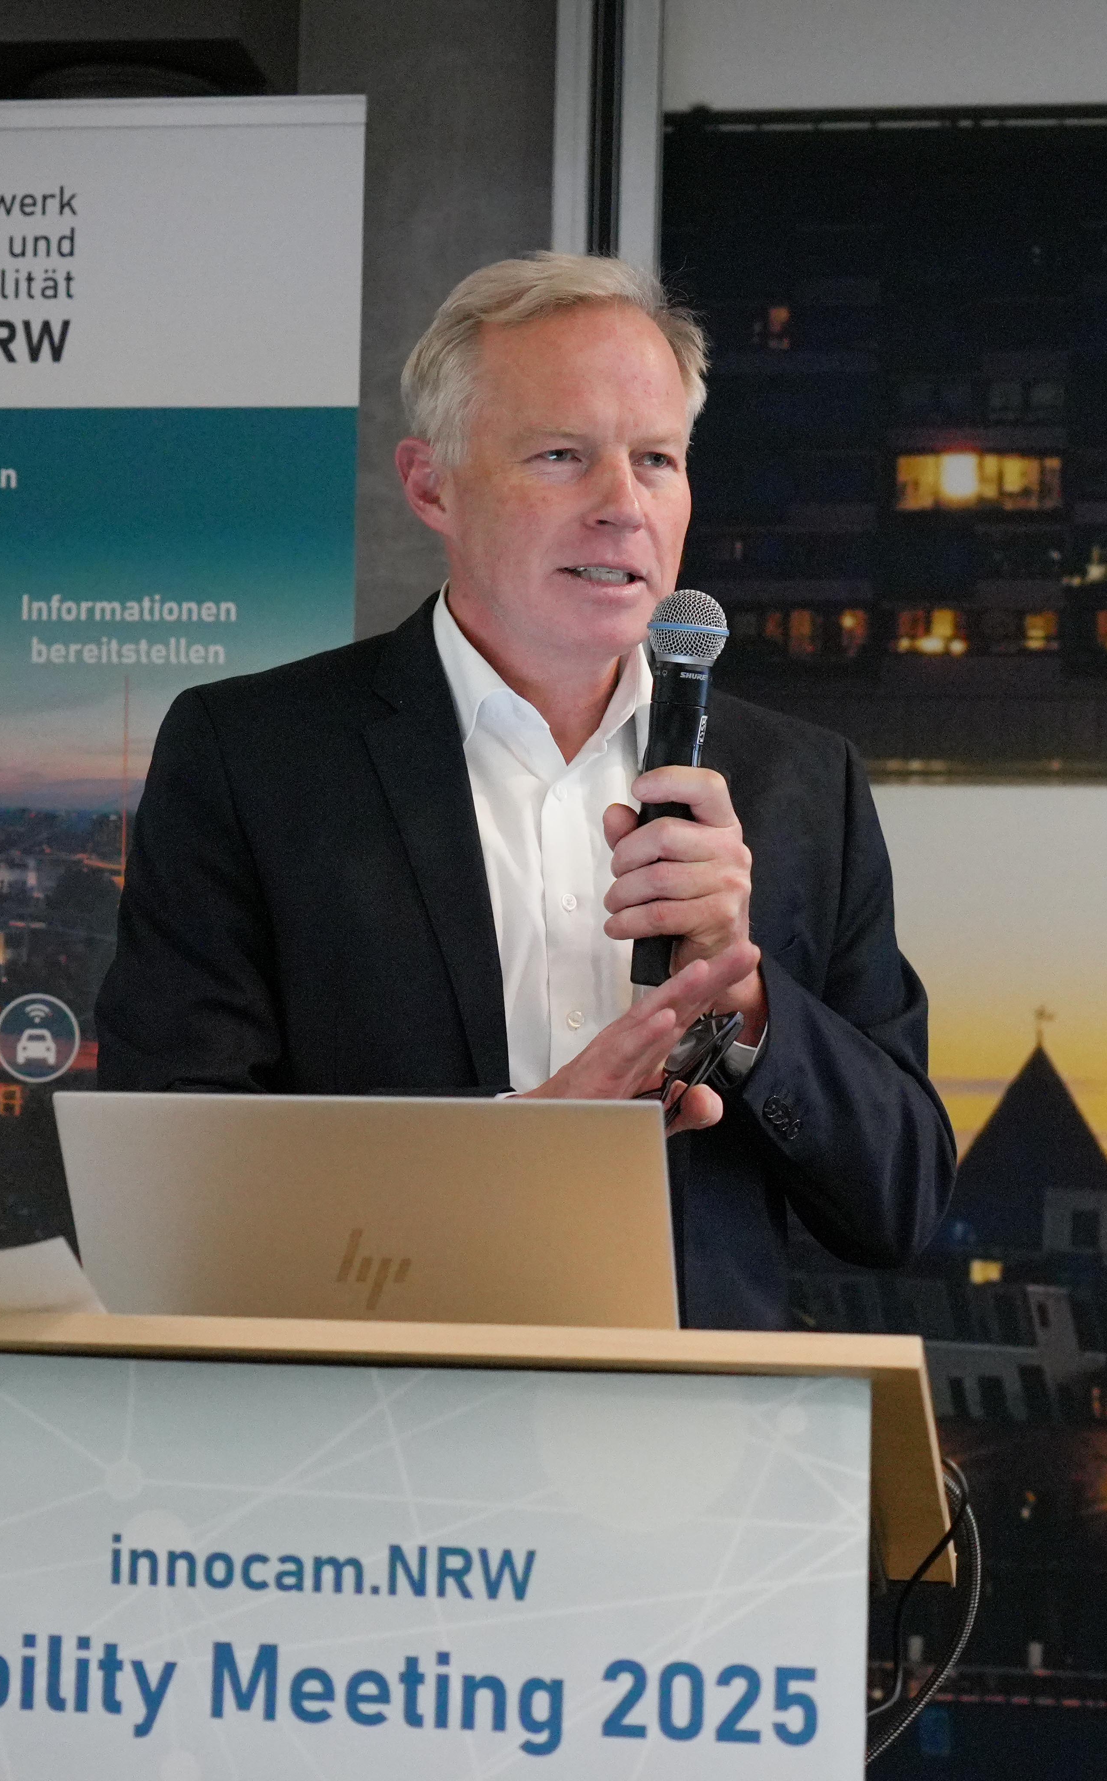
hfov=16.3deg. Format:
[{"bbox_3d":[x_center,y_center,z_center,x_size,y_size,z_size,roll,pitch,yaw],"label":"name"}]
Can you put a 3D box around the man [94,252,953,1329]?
[{"bbox_3d":[-0.030,0.490,2.420,0.570,1.820,0.450,2,-4,-18],"label":"man"}]

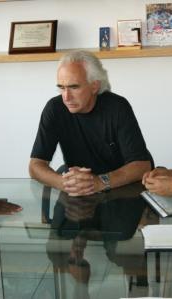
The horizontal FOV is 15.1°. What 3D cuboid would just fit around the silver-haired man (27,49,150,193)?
[{"bbox_3d":[0.036,0.214,2.877,0.570,1.280,0.700,-2,14,7],"label":"silver-haired man"}]

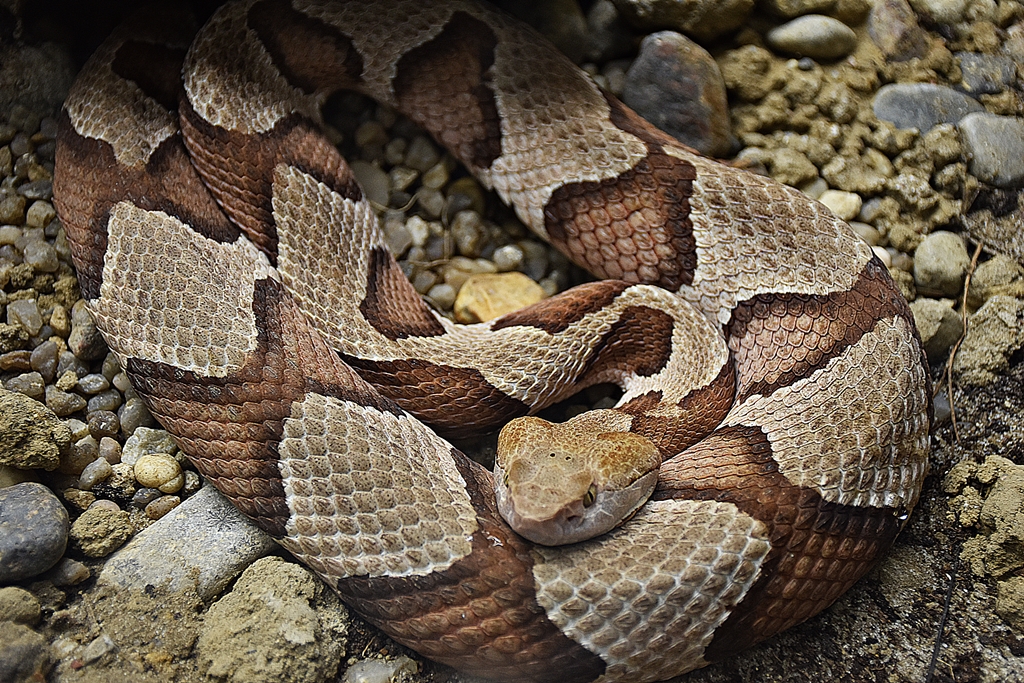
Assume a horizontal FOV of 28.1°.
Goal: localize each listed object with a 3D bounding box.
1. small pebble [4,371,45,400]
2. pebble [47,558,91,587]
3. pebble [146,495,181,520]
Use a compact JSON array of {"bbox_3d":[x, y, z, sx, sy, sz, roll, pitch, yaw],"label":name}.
[{"bbox_3d":[-0.115,0.011,0.484,0.010,0.007,0.008,7,48,7],"label":"small pebble"},{"bbox_3d":[-0.113,0.059,0.522,0.011,0.007,0.008,-9,51,-8],"label":"pebble"},{"bbox_3d":[-0.091,0.043,0.535,0.010,0.005,0.006,-25,54,-19],"label":"pebble"}]

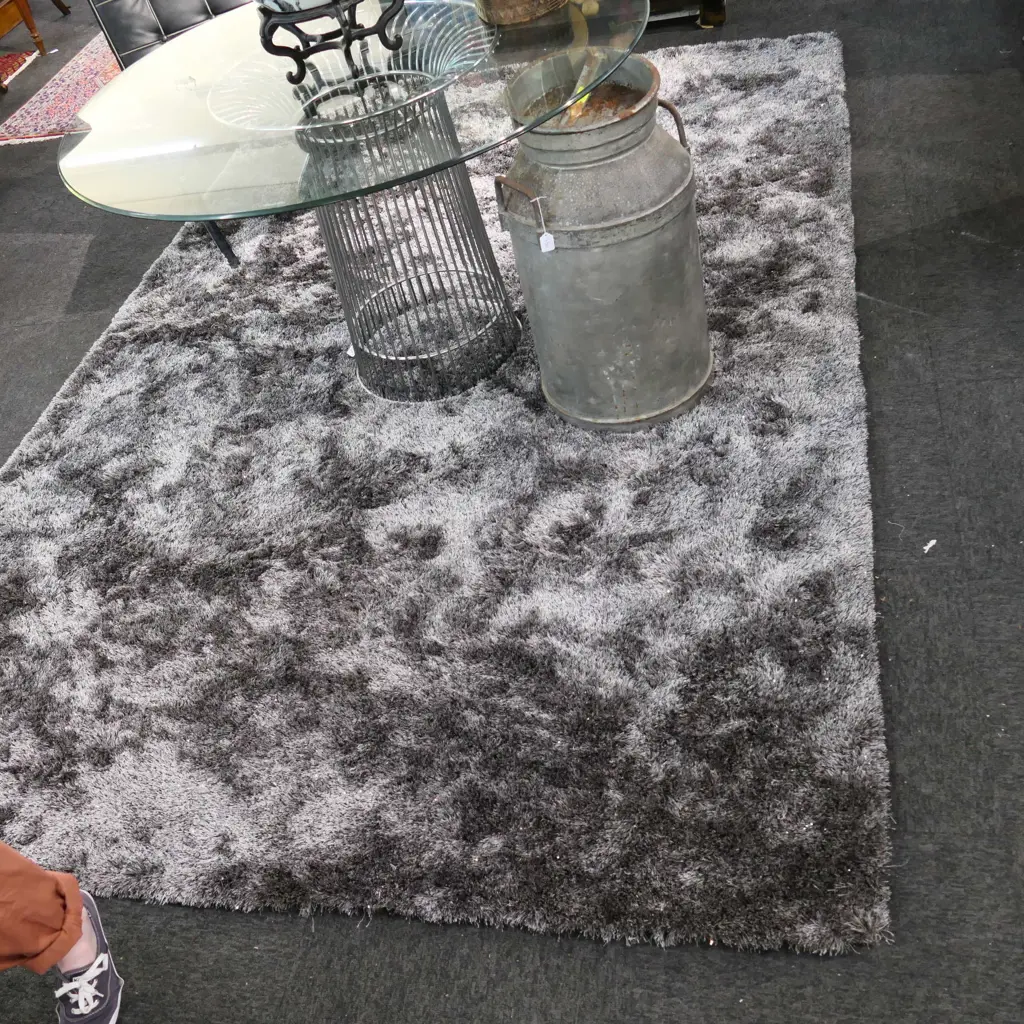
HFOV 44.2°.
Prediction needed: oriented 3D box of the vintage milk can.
[{"bbox_3d":[0.188,-0.522,2.498,0.407,0.667,0.385,-8,44,8],"label":"vintage milk can"}]

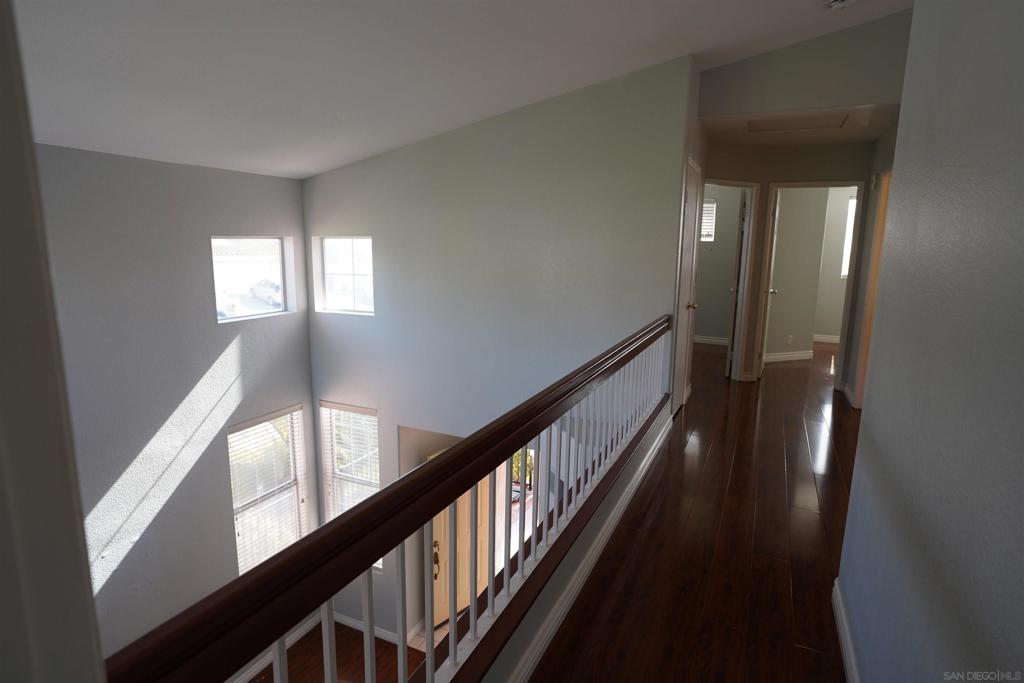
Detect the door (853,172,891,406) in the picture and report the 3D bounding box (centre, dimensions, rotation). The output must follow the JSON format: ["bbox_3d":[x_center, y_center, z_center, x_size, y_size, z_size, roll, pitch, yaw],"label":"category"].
[{"bbox_3d":[3.069,-0.360,4.706,0.130,2.090,0.840,5,11,24],"label":"door"}]

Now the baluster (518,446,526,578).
[{"bbox_3d":[0.038,0.584,1.987,0.016,0.505,0.016,5,11,24],"label":"baluster"}]

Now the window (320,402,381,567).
[{"bbox_3d":[-1.703,1.531,6.146,0.760,1.790,0.110,5,11,24],"label":"window"}]

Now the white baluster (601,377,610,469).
[{"bbox_3d":[0.499,0.415,2.983,0.016,0.505,0.016,5,11,24],"label":"white baluster"}]

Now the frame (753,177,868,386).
[{"bbox_3d":[3.047,-0.574,5.919,0.850,2.090,0.130,5,11,24],"label":"frame"}]

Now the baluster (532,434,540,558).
[{"bbox_3d":[0.090,0.565,2.098,0.016,0.505,0.016,5,11,24],"label":"baluster"}]

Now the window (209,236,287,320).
[{"bbox_3d":[-2.455,-0.611,5.401,0.110,0.750,0.910,5,11,24],"label":"window"}]

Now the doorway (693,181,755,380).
[{"bbox_3d":[2.095,-0.560,5.914,0.680,2.040,0.120,-3,11,-20],"label":"doorway"}]

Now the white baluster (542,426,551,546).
[{"bbox_3d":[0.138,0.547,2.201,0.016,0.505,0.016,5,11,24],"label":"white baluster"}]

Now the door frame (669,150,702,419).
[{"bbox_3d":[1.471,-0.392,4.849,0.070,2.050,0.760,5,11,24],"label":"door frame"}]

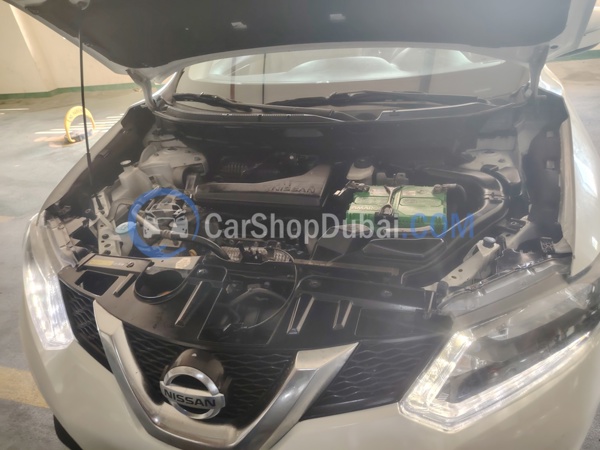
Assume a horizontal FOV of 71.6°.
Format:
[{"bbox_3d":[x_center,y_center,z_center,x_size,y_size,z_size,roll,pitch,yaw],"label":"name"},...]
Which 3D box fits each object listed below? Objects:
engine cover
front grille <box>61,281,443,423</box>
[{"bbox_3d":[-0.109,-0.144,1.482,0.450,0.080,0.250,4,34,18],"label":"engine cover"},{"bbox_3d":[-0.196,0.323,0.949,0.982,0.218,0.201,4,37,18],"label":"front grille"}]

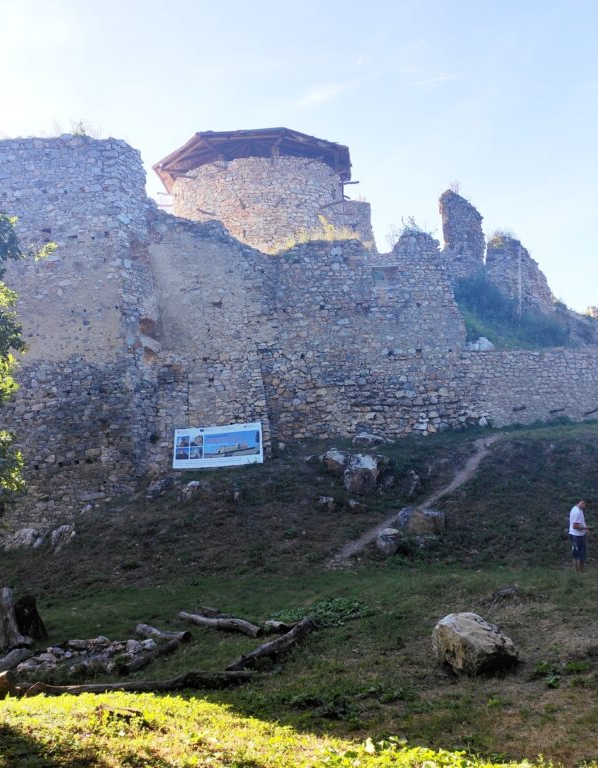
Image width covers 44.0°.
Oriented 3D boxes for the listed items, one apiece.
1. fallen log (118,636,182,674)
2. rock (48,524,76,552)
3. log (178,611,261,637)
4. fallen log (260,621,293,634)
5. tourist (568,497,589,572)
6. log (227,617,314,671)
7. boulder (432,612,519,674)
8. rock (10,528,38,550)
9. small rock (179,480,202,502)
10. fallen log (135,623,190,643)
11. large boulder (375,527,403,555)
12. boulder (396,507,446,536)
[{"bbox_3d":[-1.813,3.364,9.242,0.180,0.160,1.361,-2,-7,18],"label":"fallen log"},{"bbox_3d":[-5.877,3.823,18.300,0.700,0.660,0.600,0,-7,0],"label":"rock"},{"bbox_3d":[-1.189,3.402,10.550,0.280,0.220,1.840,7,-10,-42],"label":"log"},{"bbox_3d":[-0.308,3.546,10.769,0.480,0.170,0.170,-7,-10,40],"label":"fallen log"},{"bbox_3d":[6.576,3.576,17.400,0.450,1.750,0.480,1,-7,-6],"label":"tourist"},{"bbox_3d":[-0.314,3.424,9.863,0.230,0.210,2.250,-3,-6,24],"label":"log"},{"bbox_3d":[1.957,2.889,8.200,0.830,0.540,0.640,4,-8,-27],"label":"boulder"},{"bbox_3d":[-6.371,3.596,17.100,0.640,0.500,0.520,0,-7,0],"label":"rock"},{"bbox_3d":[-2.788,2.762,19.000,0.550,0.500,0.480,0,-7,0],"label":"small rock"},{"bbox_3d":[-1.810,3.299,9.800,0.900,0.180,0.200,-5,-9,35],"label":"fallen log"},{"bbox_3d":[2.276,3.961,18.600,0.700,0.720,0.650,0,-7,0],"label":"large boulder"},{"bbox_3d":[3.220,3.644,19.600,1.250,0.770,1.000,0,-7,0],"label":"boulder"}]

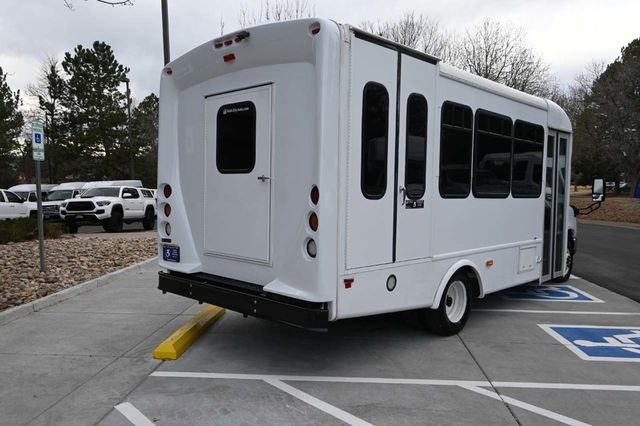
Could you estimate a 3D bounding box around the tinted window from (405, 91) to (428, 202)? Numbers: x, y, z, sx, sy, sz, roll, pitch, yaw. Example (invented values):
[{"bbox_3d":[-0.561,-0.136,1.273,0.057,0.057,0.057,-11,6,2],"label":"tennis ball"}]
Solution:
[{"bbox_3d":[0.847,-0.574,4.551,0.060,0.920,0.330,4,4,43],"label":"tinted window"}]

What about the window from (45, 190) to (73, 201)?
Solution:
[{"bbox_3d":[-14.700,-0.990,29.200,1.550,0.620,0.400,1,3,1],"label":"window"}]

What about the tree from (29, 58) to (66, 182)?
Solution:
[{"bbox_3d":[-22.400,-6.300,42.500,3.800,12.600,3.800,0,3,0],"label":"tree"}]

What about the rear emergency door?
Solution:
[{"bbox_3d":[-0.735,-0.324,4.518,0.930,1.470,0.070,4,4,43],"label":"rear emergency door"}]

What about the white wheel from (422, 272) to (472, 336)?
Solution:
[{"bbox_3d":[1.316,0.912,5.361,0.240,0.740,0.740,4,4,43],"label":"white wheel"}]

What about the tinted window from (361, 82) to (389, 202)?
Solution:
[{"bbox_3d":[0.436,-0.565,4.112,0.060,0.920,0.330,4,4,43],"label":"tinted window"}]

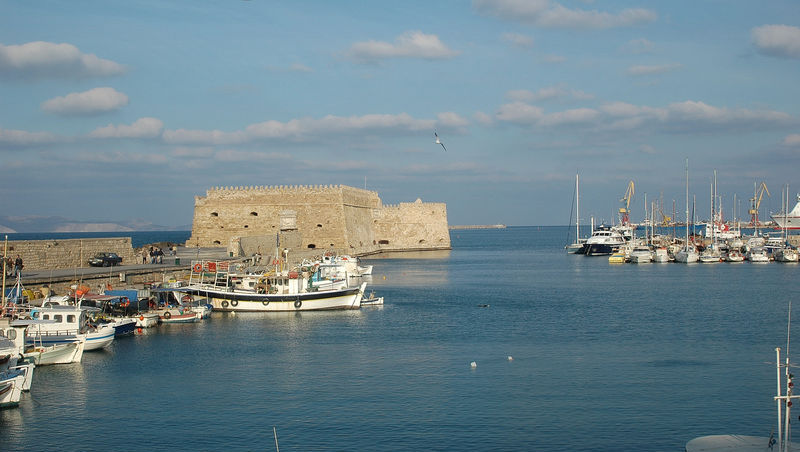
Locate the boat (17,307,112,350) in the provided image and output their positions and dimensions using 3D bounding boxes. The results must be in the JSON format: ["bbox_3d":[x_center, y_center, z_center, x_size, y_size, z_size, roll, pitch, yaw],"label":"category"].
[{"bbox_3d":[-19.026,5.662,52.397,6.500,2.450,2.500,-1,0,10],"label":"boat"}]

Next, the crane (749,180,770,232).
[{"bbox_3d":[358.294,-20.568,930.010,22.000,42.000,11.000,-1,0,21],"label":"crane"}]

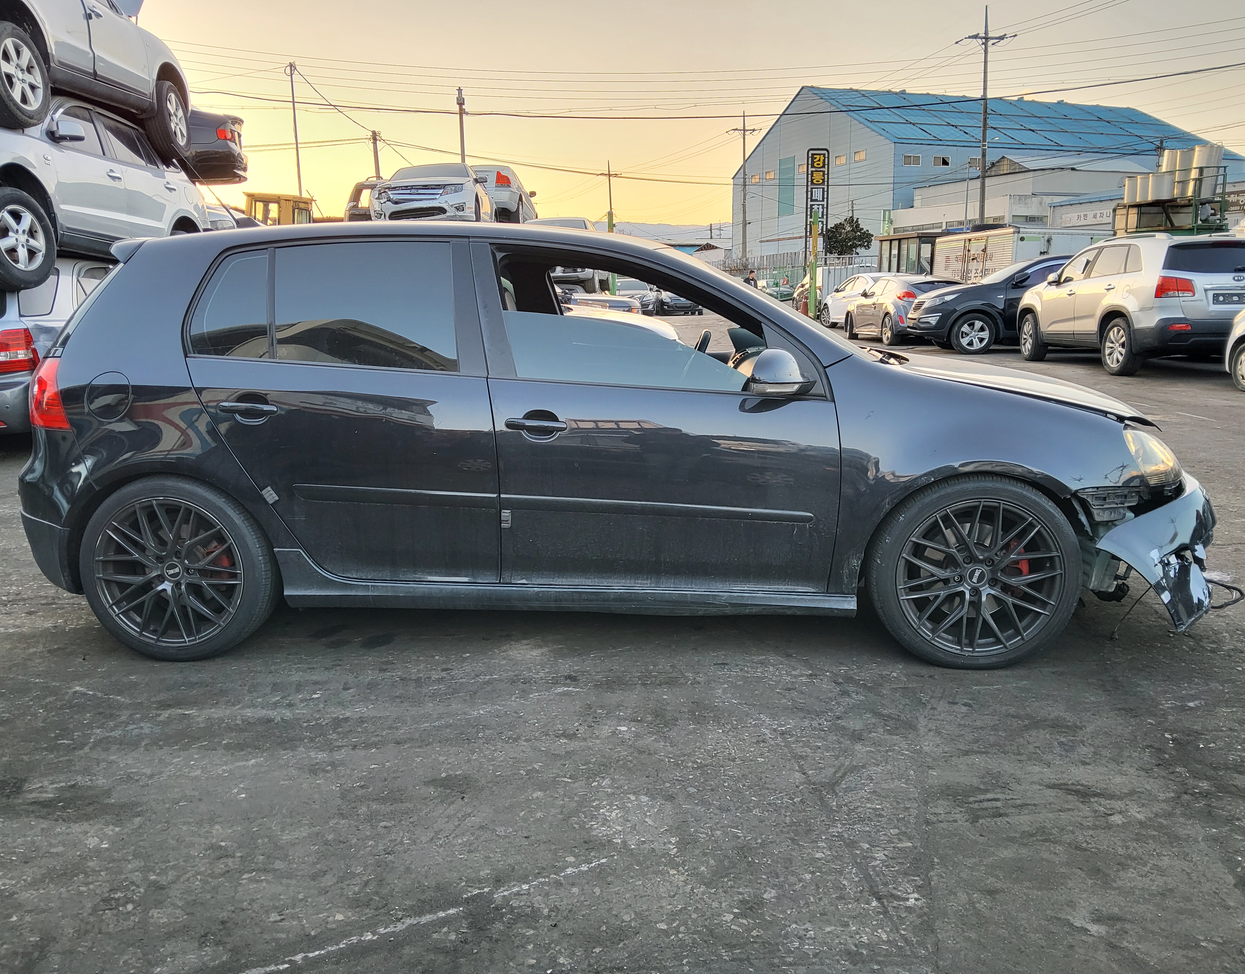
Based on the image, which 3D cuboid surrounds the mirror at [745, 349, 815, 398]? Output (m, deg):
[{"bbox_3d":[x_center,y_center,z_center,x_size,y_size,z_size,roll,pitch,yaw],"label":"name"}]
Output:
[{"bbox_3d":[0.463,-0.338,2.859,0.175,0.140,0.220,0,12,4],"label":"mirror"}]

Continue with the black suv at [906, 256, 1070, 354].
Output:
[{"bbox_3d":[6.938,-3.170,16.546,4.440,1.640,1.855,-2,12,-3],"label":"black suv"}]

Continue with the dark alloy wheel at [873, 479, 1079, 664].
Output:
[{"bbox_3d":[1.105,0.260,3.091,0.630,0.630,0.230,0,12,4],"label":"dark alloy wheel"}]

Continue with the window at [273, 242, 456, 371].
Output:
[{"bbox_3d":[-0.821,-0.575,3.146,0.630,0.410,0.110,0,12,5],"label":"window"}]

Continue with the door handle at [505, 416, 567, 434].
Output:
[{"bbox_3d":[-0.264,-0.188,2.981,0.190,0.040,0.050,0,12,4],"label":"door handle"}]

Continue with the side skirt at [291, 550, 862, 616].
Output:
[{"bbox_3d":[-0.187,0.291,3.158,1.860,0.215,0.120,0,12,5],"label":"side skirt"}]

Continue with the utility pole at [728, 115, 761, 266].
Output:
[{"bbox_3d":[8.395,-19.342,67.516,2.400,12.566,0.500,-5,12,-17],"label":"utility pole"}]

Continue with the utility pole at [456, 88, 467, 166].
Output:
[{"bbox_3d":[-7.102,-12.857,44.283,0.380,9.921,0.380,-1,12,0],"label":"utility pole"}]

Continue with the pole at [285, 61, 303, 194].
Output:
[{"bbox_3d":[-13.330,-12.070,40.400,0.250,10.300,0.250,-1,12,0],"label":"pole"}]

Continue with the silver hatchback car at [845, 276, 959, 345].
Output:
[{"bbox_3d":[6.264,-3.925,21.415,1.800,1.410,4.230,-2,11,-2],"label":"silver hatchback car"}]

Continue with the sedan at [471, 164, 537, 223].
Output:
[{"bbox_3d":[-3.027,-6.569,22.316,1.830,1.430,4.760,-1,11,1],"label":"sedan"}]

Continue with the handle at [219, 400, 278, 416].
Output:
[{"bbox_3d":[-1.162,-0.243,3.033,0.187,0.040,0.050,0,12,4],"label":"handle"}]

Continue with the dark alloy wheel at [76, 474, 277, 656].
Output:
[{"bbox_3d":[-1.472,0.256,3.315,0.640,0.640,0.240,0,12,5],"label":"dark alloy wheel"}]

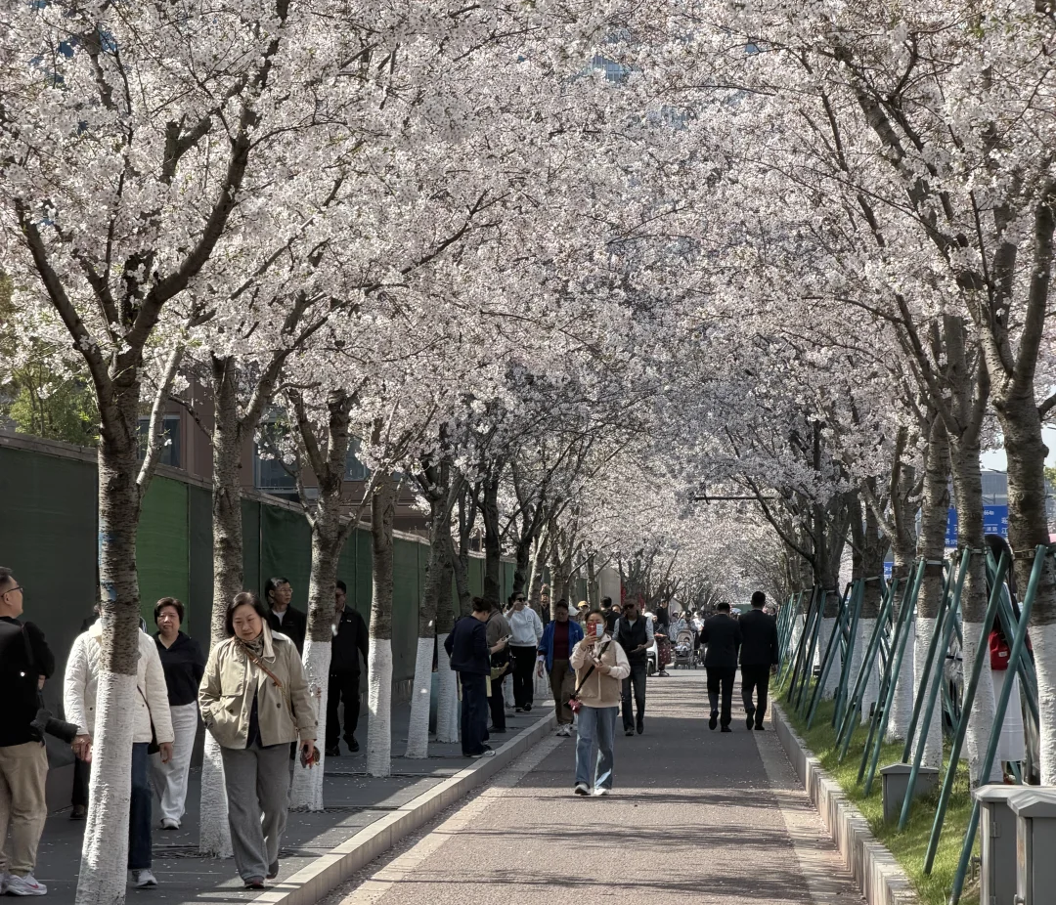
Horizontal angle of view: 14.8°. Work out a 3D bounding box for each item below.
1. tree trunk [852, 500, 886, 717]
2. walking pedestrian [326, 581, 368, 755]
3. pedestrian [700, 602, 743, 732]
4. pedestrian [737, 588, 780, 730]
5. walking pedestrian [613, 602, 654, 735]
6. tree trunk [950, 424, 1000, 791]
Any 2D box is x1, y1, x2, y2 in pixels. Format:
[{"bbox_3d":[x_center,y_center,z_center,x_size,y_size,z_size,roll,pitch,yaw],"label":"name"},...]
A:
[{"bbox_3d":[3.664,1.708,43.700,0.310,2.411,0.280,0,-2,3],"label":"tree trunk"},{"bbox_3d":[-1.833,2.119,40.233,0.520,1.720,0.440,0,-2,7],"label":"walking pedestrian"},{"bbox_3d":[2.529,2.796,53.133,0.550,1.690,0.440,0,-2,2],"label":"pedestrian"},{"bbox_3d":[2.982,2.683,52.500,0.530,1.803,0.480,0,-2,3],"label":"pedestrian"},{"bbox_3d":[1.343,2.746,52.000,0.530,1.737,0.420,0,-2,6],"label":"walking pedestrian"},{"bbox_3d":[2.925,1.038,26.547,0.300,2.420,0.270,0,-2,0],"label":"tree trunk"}]

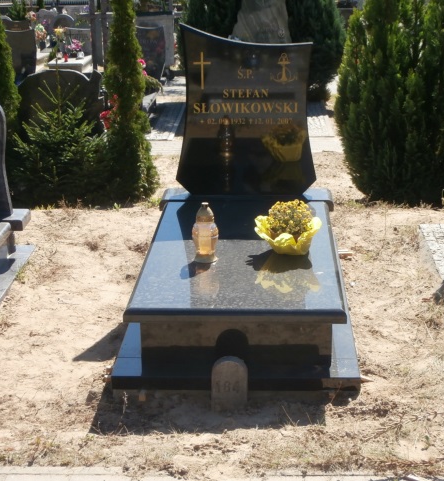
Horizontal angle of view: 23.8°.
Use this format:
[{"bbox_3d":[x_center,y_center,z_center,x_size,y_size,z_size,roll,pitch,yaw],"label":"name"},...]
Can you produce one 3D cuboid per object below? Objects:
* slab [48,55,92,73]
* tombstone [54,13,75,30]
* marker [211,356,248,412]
[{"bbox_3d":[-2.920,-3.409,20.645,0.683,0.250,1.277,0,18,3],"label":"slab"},{"bbox_3d":[-3.811,-5.109,25.678,0.532,0.800,0.120,0,18,3],"label":"tombstone"},{"bbox_3d":[0.028,0.506,3.727,0.128,0.193,0.048,0,18,3],"label":"marker"}]

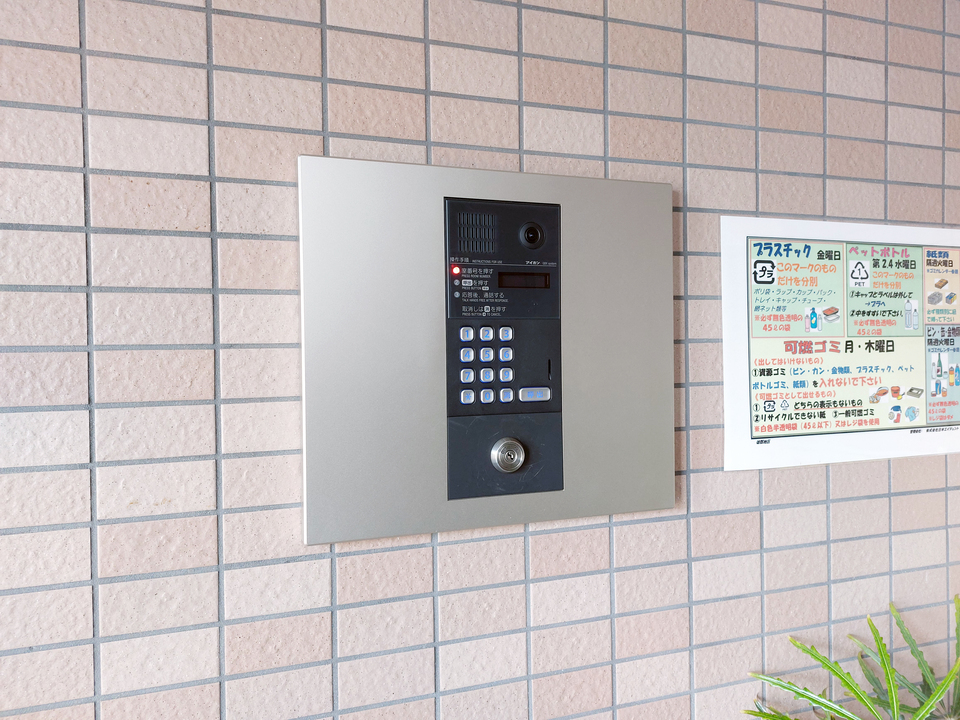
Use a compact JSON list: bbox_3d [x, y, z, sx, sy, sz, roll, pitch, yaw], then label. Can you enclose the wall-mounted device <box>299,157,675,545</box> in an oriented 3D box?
[{"bbox_3d":[0.025,-0.011,0.682,0.400,0.360,0.015,-1,1,-18],"label":"wall-mounted device"}]

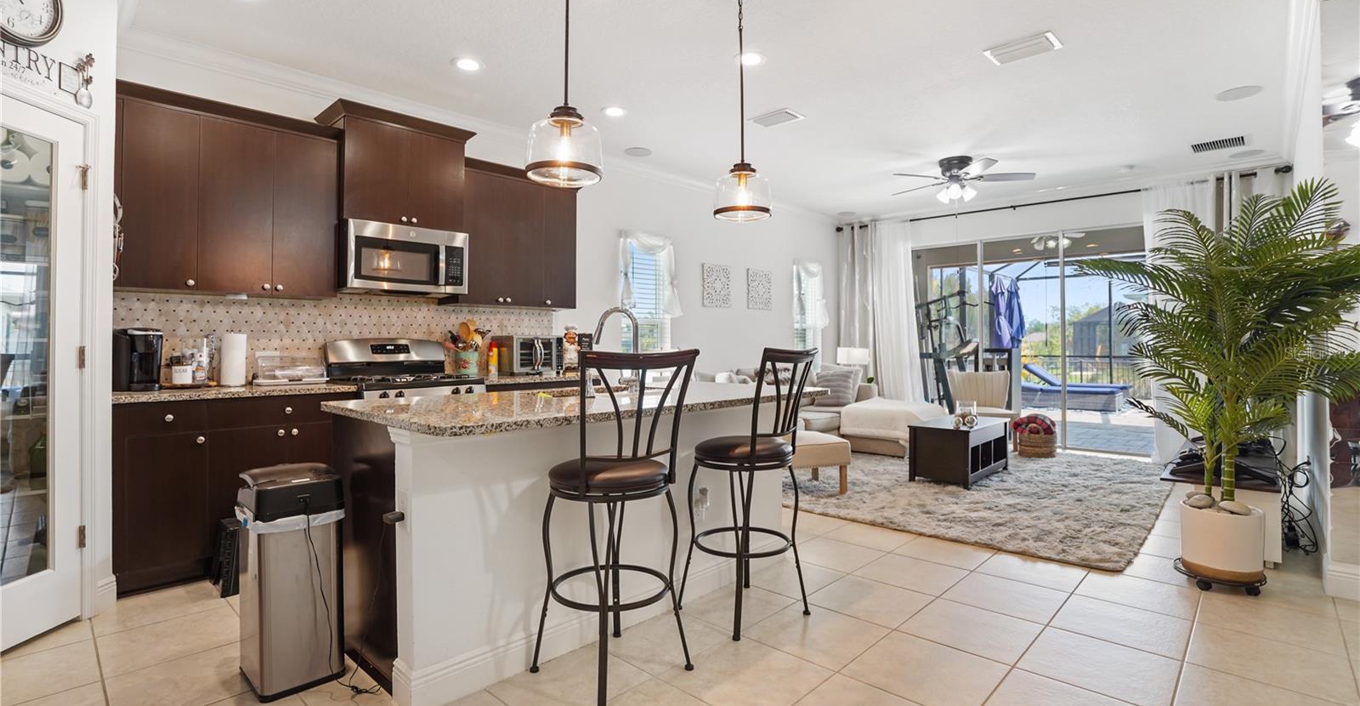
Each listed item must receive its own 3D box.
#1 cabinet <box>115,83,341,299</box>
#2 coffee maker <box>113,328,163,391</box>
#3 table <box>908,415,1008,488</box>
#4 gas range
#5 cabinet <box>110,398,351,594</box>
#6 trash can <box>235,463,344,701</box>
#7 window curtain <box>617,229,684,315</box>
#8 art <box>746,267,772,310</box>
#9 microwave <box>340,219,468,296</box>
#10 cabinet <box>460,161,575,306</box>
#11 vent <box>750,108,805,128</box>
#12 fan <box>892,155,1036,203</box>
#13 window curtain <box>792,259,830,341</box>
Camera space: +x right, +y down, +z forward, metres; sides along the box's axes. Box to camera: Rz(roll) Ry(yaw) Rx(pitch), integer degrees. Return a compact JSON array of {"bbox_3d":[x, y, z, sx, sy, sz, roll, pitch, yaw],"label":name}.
[{"bbox_3d":[-2.518,-0.824,3.364,0.356,1.002,1.020,0,0,44],"label":"cabinet"},{"bbox_3d":[-2.738,0.041,3.022,0.300,0.310,0.210,0,0,45],"label":"coffee maker"},{"bbox_3d":[2.390,0.822,5.116,0.475,0.453,1.010,0,0,45],"label":"table"},{"bbox_3d":[-1.754,0.507,3.887,0.690,1.180,0.757,0,0,44],"label":"gas range"},{"bbox_3d":[-2.408,0.662,3.275,0.620,0.880,1.020,0,0,44],"label":"cabinet"},{"bbox_3d":[-1.359,0.763,2.108,0.337,0.695,0.258,0,0,45],"label":"trash can"},{"bbox_3d":[-0.269,-0.750,5.859,0.120,0.765,0.840,0,0,44],"label":"window curtain"},{"bbox_3d":[0.939,-0.740,7.096,0.035,0.462,0.440,0,0,45],"label":"art"},{"bbox_3d":[-1.859,-0.598,4.004,0.410,0.415,0.757,0,0,44],"label":"microwave"},{"bbox_3d":[-1.261,-0.850,4.623,0.365,1.010,0.960,0,0,45],"label":"cabinet"},{"bbox_3d":[0.732,-1.750,4.551,0.340,0.020,0.250,0,0,45],"label":"vent"},{"bbox_3d":[2.557,-1.585,5.577,1.290,0.405,1.290,0,0,44],"label":"fan"},{"bbox_3d":[1.695,-0.724,7.818,0.100,0.895,0.780,0,0,45],"label":"window curtain"}]

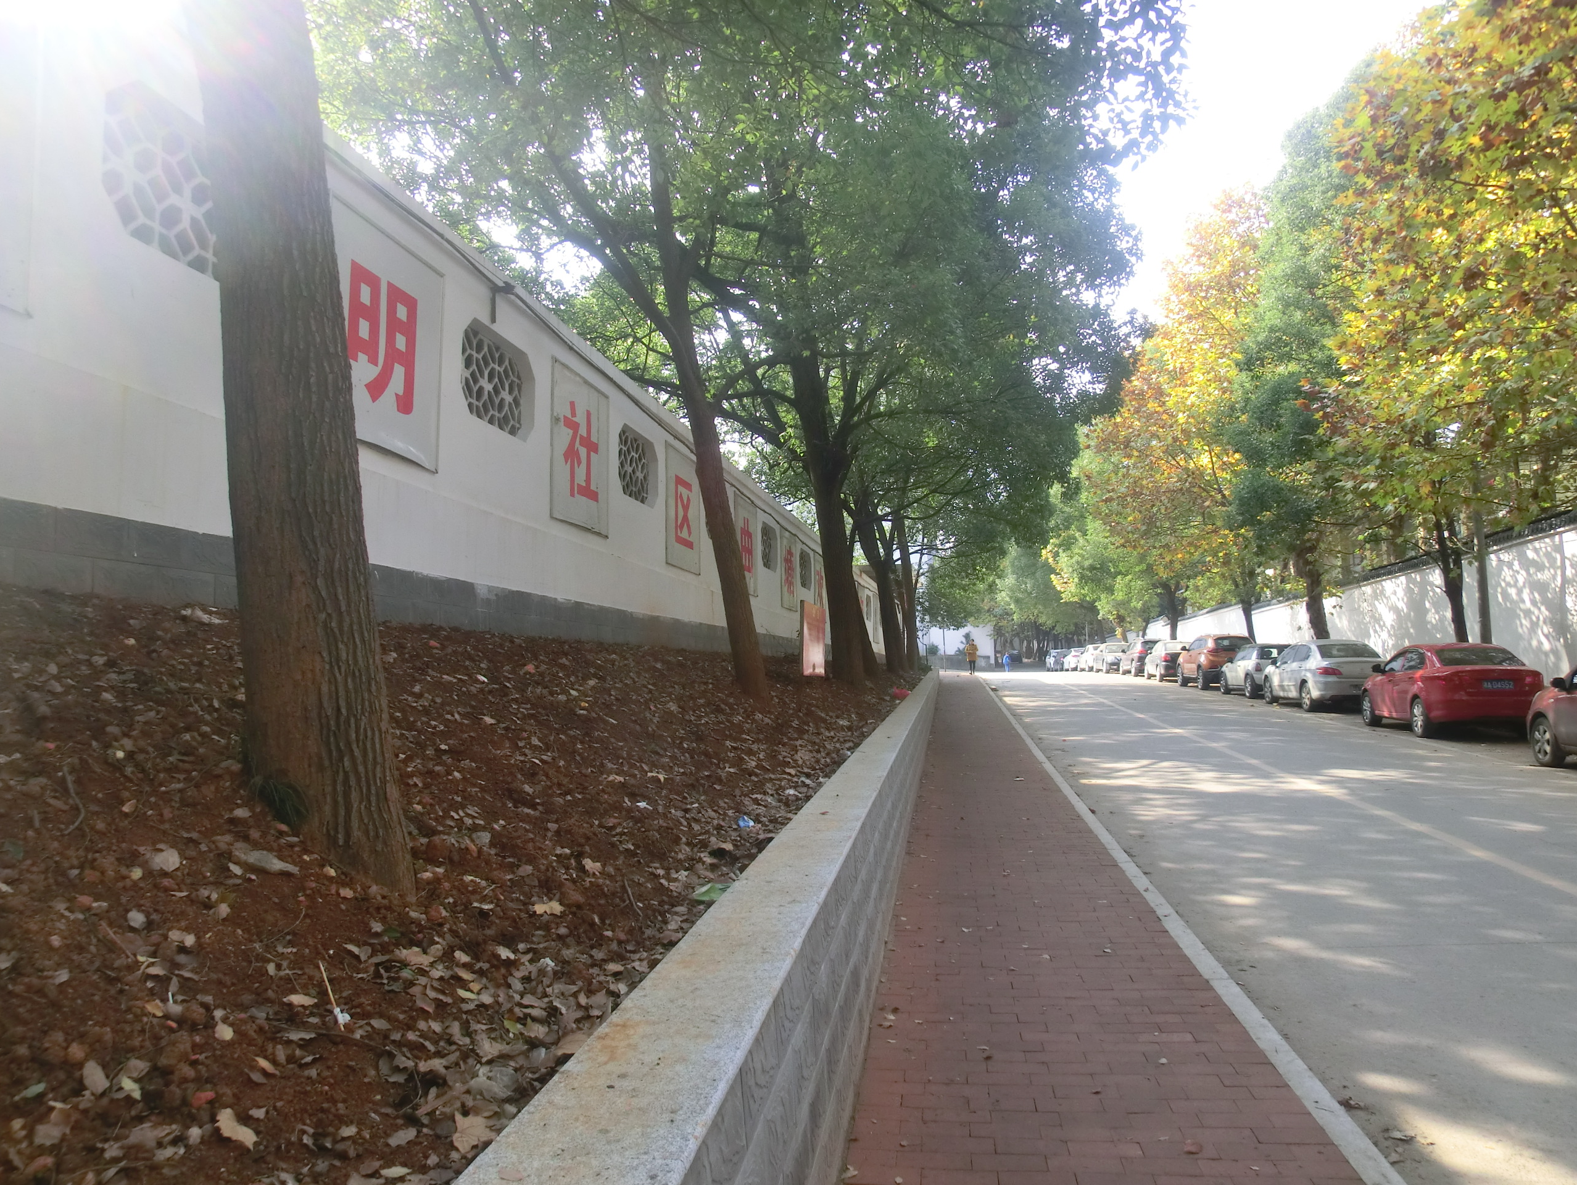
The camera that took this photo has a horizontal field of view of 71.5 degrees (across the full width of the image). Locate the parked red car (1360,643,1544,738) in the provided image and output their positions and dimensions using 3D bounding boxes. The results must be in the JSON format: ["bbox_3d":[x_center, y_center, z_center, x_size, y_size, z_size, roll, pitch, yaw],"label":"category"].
[{"bbox_3d":[11.499,1.676,19.298,1.760,1.490,4.420,-1,-2,10],"label":"parked red car"}]

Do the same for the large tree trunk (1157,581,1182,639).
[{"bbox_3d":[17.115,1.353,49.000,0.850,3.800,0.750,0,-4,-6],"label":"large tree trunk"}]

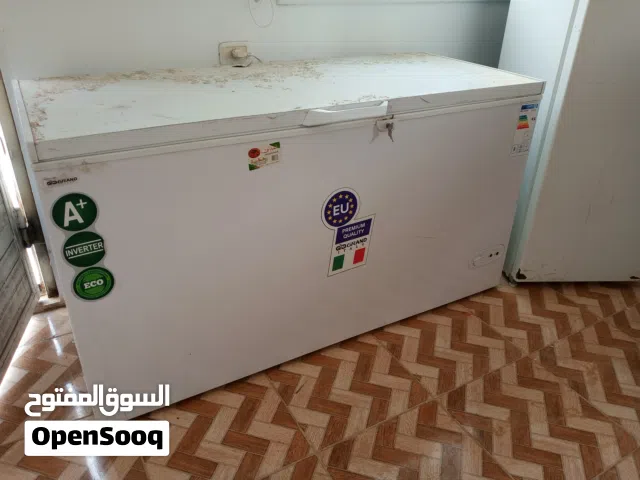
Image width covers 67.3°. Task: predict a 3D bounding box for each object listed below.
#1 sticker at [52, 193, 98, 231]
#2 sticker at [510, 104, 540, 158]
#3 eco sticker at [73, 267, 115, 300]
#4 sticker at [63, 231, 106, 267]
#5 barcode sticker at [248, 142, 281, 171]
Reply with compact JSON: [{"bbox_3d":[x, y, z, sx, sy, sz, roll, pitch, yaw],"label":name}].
[{"bbox_3d":[-0.582,-0.065,1.145,0.099,0.099,0.008,-14,33,-27],"label":"sticker"},{"bbox_3d":[0.799,-0.429,1.880,0.111,0.214,0.008,-14,33,-27],"label":"sticker"},{"bbox_3d":[-0.584,0.115,1.247,0.100,0.100,0.008,-14,33,-27],"label":"eco sticker"},{"bbox_3d":[-0.584,0.025,1.195,0.098,0.098,0.008,-14,33,-27],"label":"sticker"},{"bbox_3d":[-0.154,-0.233,1.341,0.094,0.058,0.008,-14,33,-27],"label":"barcode sticker"}]

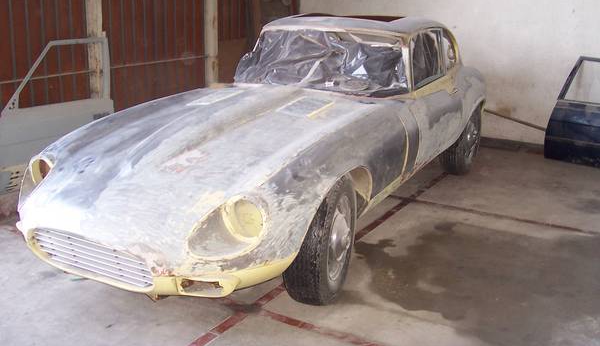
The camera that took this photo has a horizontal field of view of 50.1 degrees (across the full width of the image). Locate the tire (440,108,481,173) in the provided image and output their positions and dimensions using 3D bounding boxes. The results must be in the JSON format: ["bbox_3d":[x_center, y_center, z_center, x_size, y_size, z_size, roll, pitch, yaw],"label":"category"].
[{"bbox_3d":[1.332,-0.302,5.297,0.200,0.648,0.648,9,17,26],"label":"tire"}]

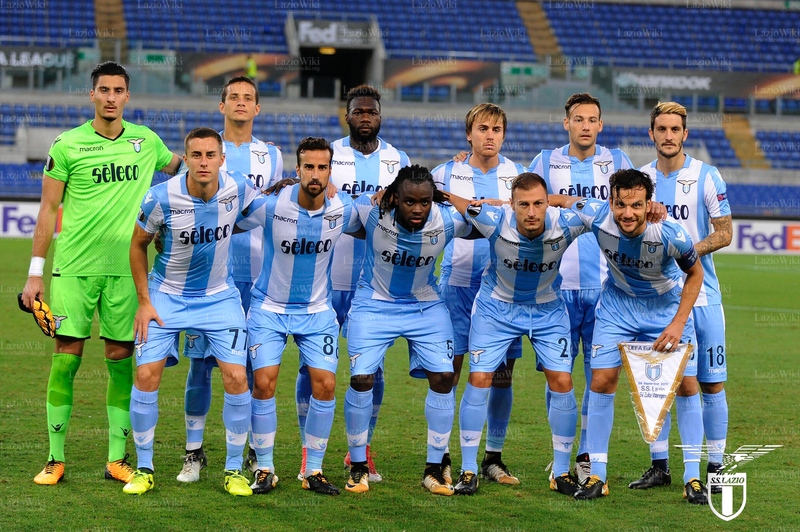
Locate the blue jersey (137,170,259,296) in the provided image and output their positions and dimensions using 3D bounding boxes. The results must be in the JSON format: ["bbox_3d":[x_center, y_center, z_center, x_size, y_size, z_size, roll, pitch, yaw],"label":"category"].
[{"bbox_3d":[-0.897,-0.131,8.900,0.520,0.590,0.320,0,34,-16],"label":"blue jersey"}]

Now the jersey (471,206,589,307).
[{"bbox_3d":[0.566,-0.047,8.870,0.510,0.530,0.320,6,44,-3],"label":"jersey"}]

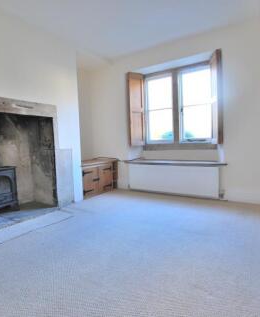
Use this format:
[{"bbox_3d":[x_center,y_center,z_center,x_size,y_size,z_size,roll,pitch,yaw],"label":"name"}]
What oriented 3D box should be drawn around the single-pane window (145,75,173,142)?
[{"bbox_3d":[0.548,-0.920,3.725,0.540,1.240,0.080,0,4,31],"label":"single-pane window"}]

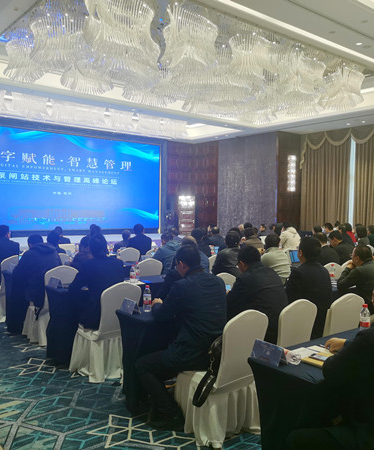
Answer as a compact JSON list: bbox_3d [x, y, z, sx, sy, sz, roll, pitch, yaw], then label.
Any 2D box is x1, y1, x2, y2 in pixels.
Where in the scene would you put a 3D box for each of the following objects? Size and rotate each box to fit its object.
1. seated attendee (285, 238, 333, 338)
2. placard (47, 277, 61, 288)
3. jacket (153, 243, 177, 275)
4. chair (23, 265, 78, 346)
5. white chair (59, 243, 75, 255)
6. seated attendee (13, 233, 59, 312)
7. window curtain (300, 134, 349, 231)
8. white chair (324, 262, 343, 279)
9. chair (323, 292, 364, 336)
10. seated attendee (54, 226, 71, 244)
[{"bbox_3d":[1.118,0.806,4.550,0.520,1.360,0.820,-1,3,-39],"label":"seated attendee"},{"bbox_3d":[-1.409,0.623,5.071,0.080,0.090,0.200,-1,3,-39],"label":"placard"},{"bbox_3d":[-0.250,0.585,7.193,0.530,0.650,0.500,-1,2,-39],"label":"jacket"},{"bbox_3d":[-1.644,0.934,5.758,0.450,0.940,0.550,-1,3,-38],"label":"chair"},{"bbox_3d":[-2.390,0.797,8.895,0.470,0.910,0.560,-1,3,-39],"label":"white chair"},{"bbox_3d":[-1.919,0.768,5.950,0.570,1.290,0.780,-1,2,-39],"label":"seated attendee"},{"bbox_3d":[5.687,-1.365,19.476,0.200,4.700,2.420,-1,2,-39],"label":"window curtain"},{"bbox_3d":[1.870,0.972,6.791,0.470,0.930,0.570,-1,2,-39],"label":"white chair"},{"bbox_3d":[1.283,1.042,4.349,0.470,0.910,0.560,-1,3,-39],"label":"chair"},{"bbox_3d":[-2.558,0.666,9.293,0.520,1.260,0.780,-1,2,-39],"label":"seated attendee"}]

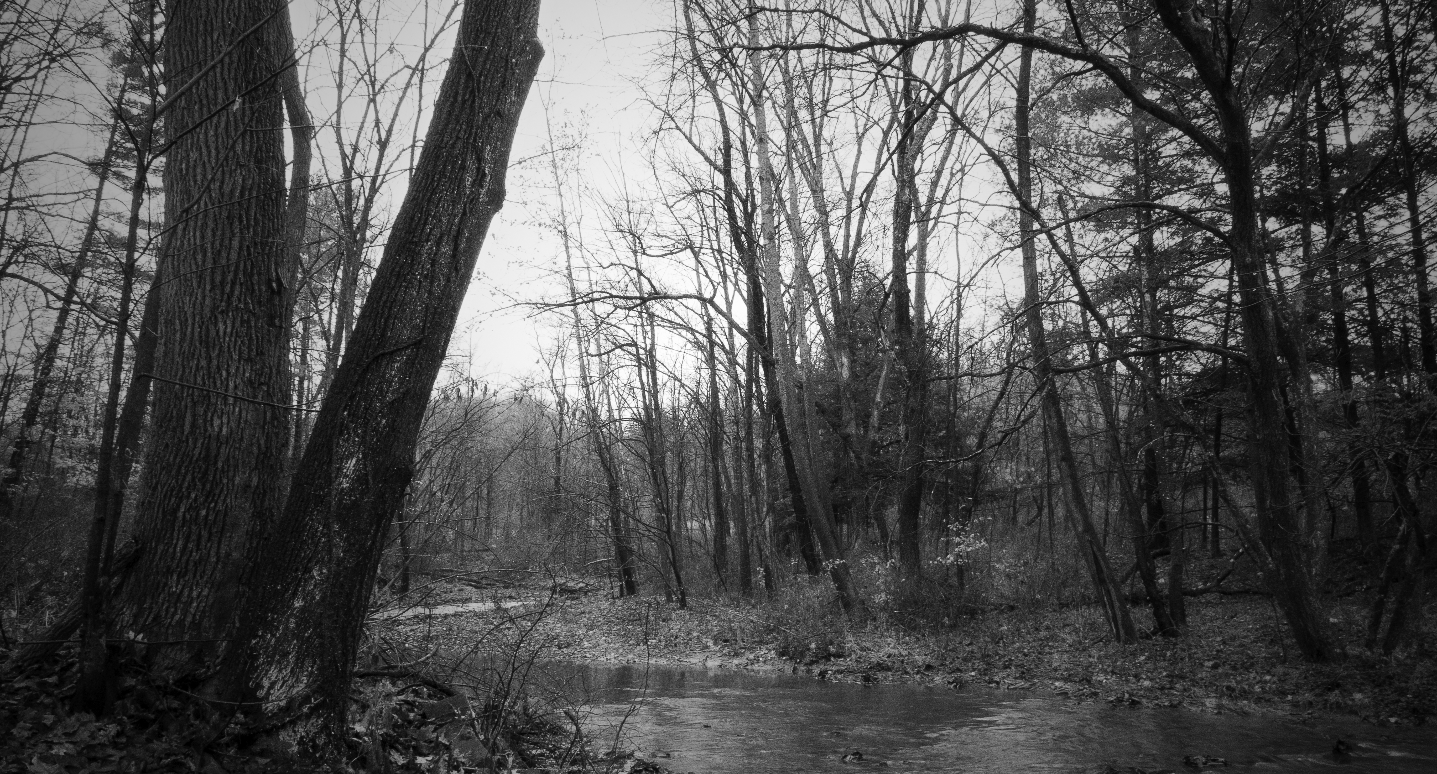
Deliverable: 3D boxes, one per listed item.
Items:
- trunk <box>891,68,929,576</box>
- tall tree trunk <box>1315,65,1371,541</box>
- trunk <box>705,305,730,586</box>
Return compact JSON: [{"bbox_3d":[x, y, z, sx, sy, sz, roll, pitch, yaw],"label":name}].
[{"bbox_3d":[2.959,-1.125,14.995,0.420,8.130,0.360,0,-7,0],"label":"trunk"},{"bbox_3d":[13.054,-1.730,20.111,0.360,10.030,0.340,-1,-7,0],"label":"tall tree trunk"},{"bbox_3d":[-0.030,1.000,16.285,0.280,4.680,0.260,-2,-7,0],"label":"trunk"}]

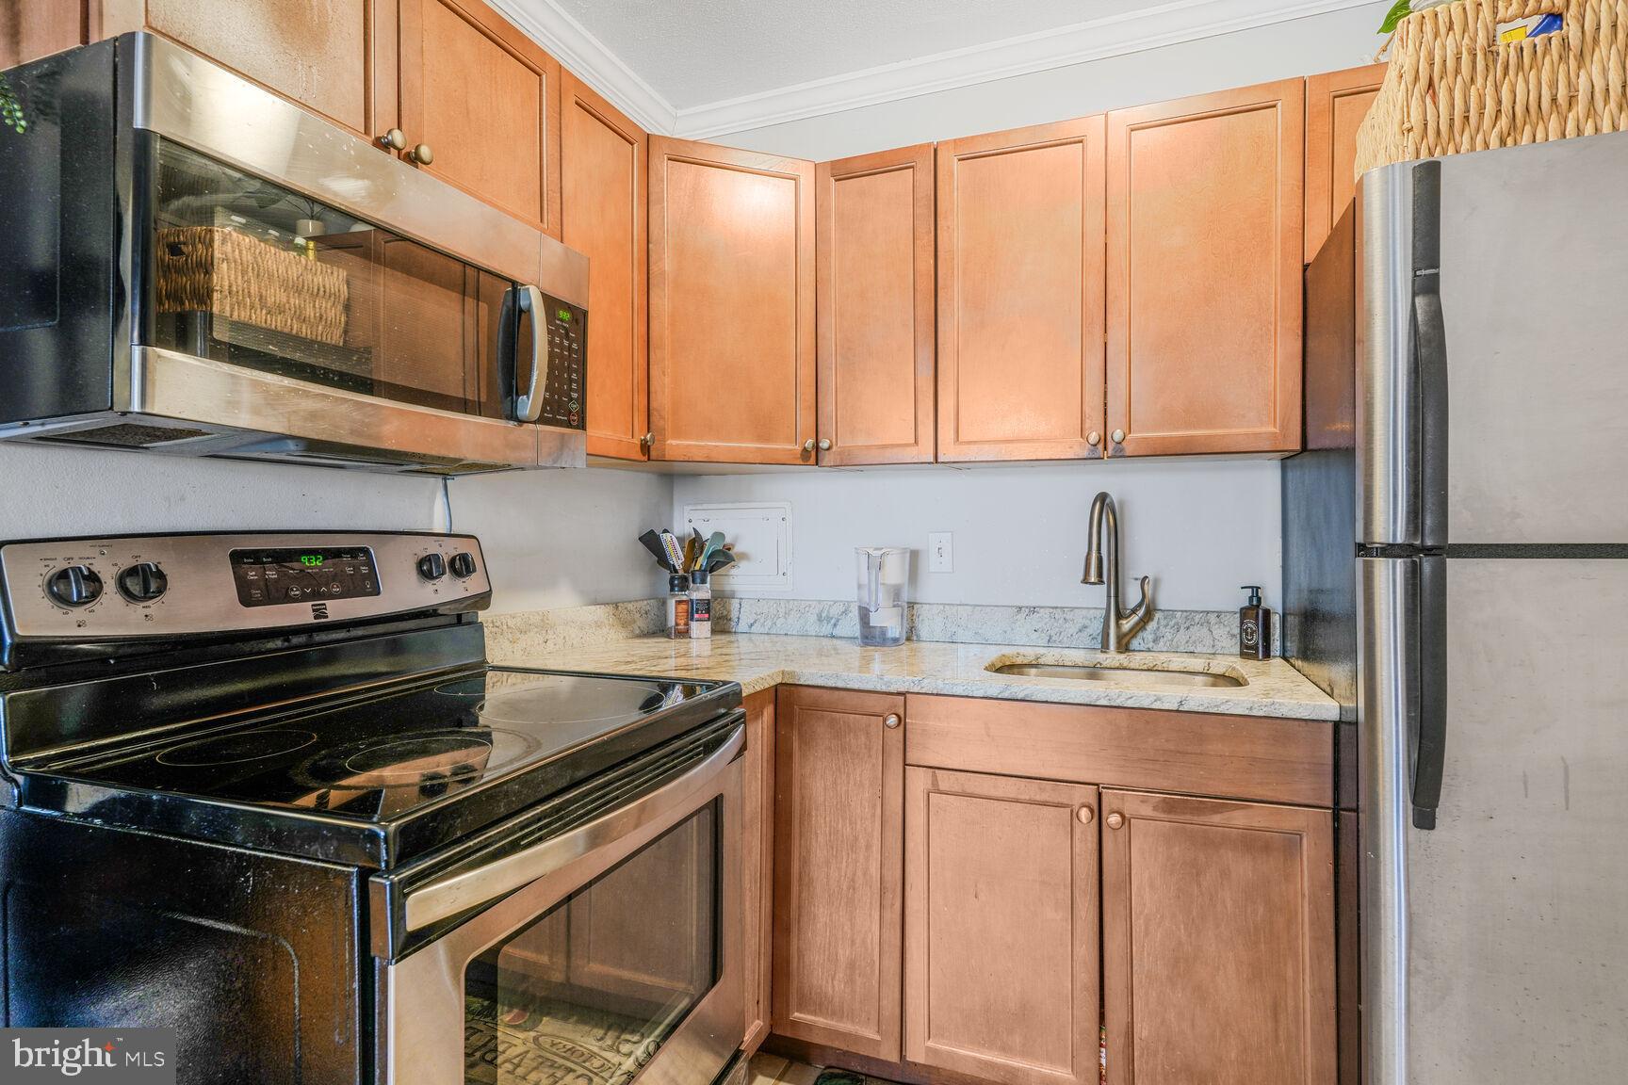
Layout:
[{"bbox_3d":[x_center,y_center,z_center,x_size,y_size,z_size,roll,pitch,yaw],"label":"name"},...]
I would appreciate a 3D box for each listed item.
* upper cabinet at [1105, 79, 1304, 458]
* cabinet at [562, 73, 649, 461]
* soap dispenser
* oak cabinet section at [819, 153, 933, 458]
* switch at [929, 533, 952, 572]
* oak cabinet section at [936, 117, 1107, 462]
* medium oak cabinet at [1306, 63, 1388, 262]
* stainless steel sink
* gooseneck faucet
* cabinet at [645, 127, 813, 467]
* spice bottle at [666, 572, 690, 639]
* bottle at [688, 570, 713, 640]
[{"bbox_3d":[0.883,-0.574,1.879,0.379,0.760,0.300,0,1,21],"label":"upper cabinet"},{"bbox_3d":[-0.579,-0.564,1.801,0.300,0.760,0.308,0,1,21],"label":"cabinet"},{"bbox_3d":[1.046,0.189,1.926,0.056,0.169,0.056,-1,1,-32],"label":"soap dispenser"},{"bbox_3d":[0.203,-0.574,2.142,0.301,0.760,0.300,0,1,21],"label":"oak cabinet section"},{"bbox_3d":[0.347,0.028,2.241,0.068,0.113,0.012,0,1,21],"label":"switch"},{"bbox_3d":[0.525,-0.574,2.018,0.376,0.760,0.300,0,1,21],"label":"oak cabinet section"},{"bbox_3d":[1.249,-0.764,1.735,0.400,0.380,0.300,0,1,21],"label":"medium oak cabinet"},{"bbox_3d":[0.659,0.393,1.811,0.540,0.180,0.370,0,1,21],"label":"stainless steel sink"},{"bbox_3d":[0.726,0.077,1.930,0.125,0.397,0.250,0,1,32],"label":"gooseneck faucet"},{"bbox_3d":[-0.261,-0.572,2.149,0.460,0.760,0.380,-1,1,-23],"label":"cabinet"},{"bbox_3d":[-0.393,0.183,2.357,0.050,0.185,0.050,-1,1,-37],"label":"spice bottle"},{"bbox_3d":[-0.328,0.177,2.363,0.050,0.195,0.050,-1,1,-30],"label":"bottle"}]

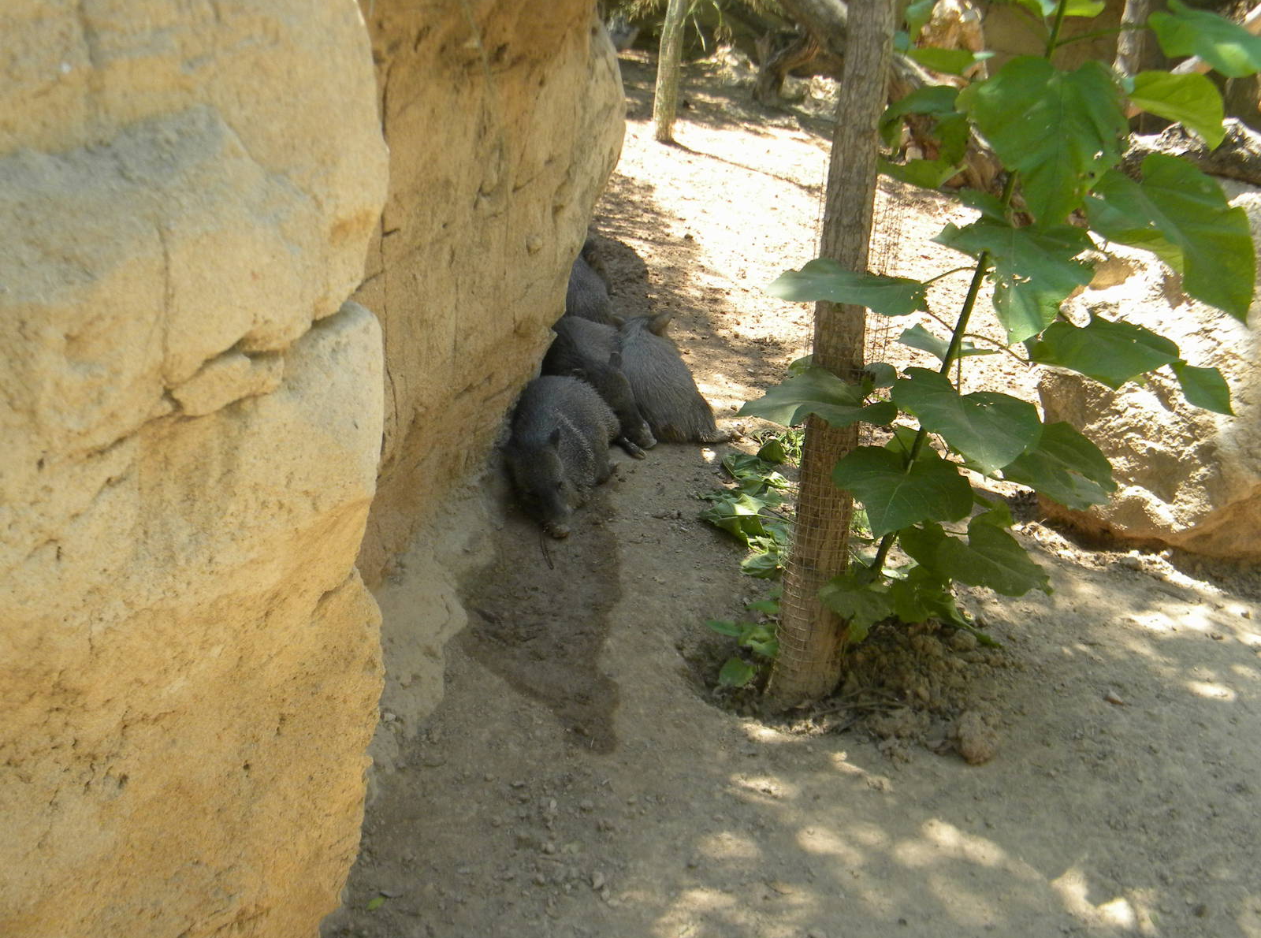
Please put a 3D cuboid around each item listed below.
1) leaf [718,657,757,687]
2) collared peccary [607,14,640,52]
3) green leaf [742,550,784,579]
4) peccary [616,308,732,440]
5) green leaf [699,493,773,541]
[{"bbox_3d":[0.260,0.487,3.621,0.095,0.050,0.080,3,22,0],"label":"leaf"},{"bbox_3d":[-0.307,-4.264,14.464,0.850,0.430,0.280,-1,22,-9],"label":"collared peccary"},{"bbox_3d":[0.366,0.272,4.114,0.110,0.050,0.090,3,22,0],"label":"green leaf"},{"bbox_3d":[0.109,-0.365,5.308,0.330,0.310,0.740,-5,23,-18],"label":"peccary"},{"bbox_3d":[0.308,0.150,4.368,0.205,0.080,0.150,3,22,0],"label":"green leaf"}]

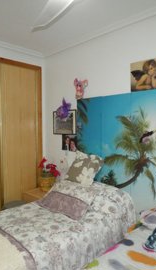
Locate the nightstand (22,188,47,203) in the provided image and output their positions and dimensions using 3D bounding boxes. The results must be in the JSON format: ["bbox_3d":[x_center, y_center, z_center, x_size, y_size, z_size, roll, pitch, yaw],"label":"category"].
[{"bbox_3d":[-0.490,1.112,3.120,0.420,0.480,0.390,2,4,44],"label":"nightstand"}]

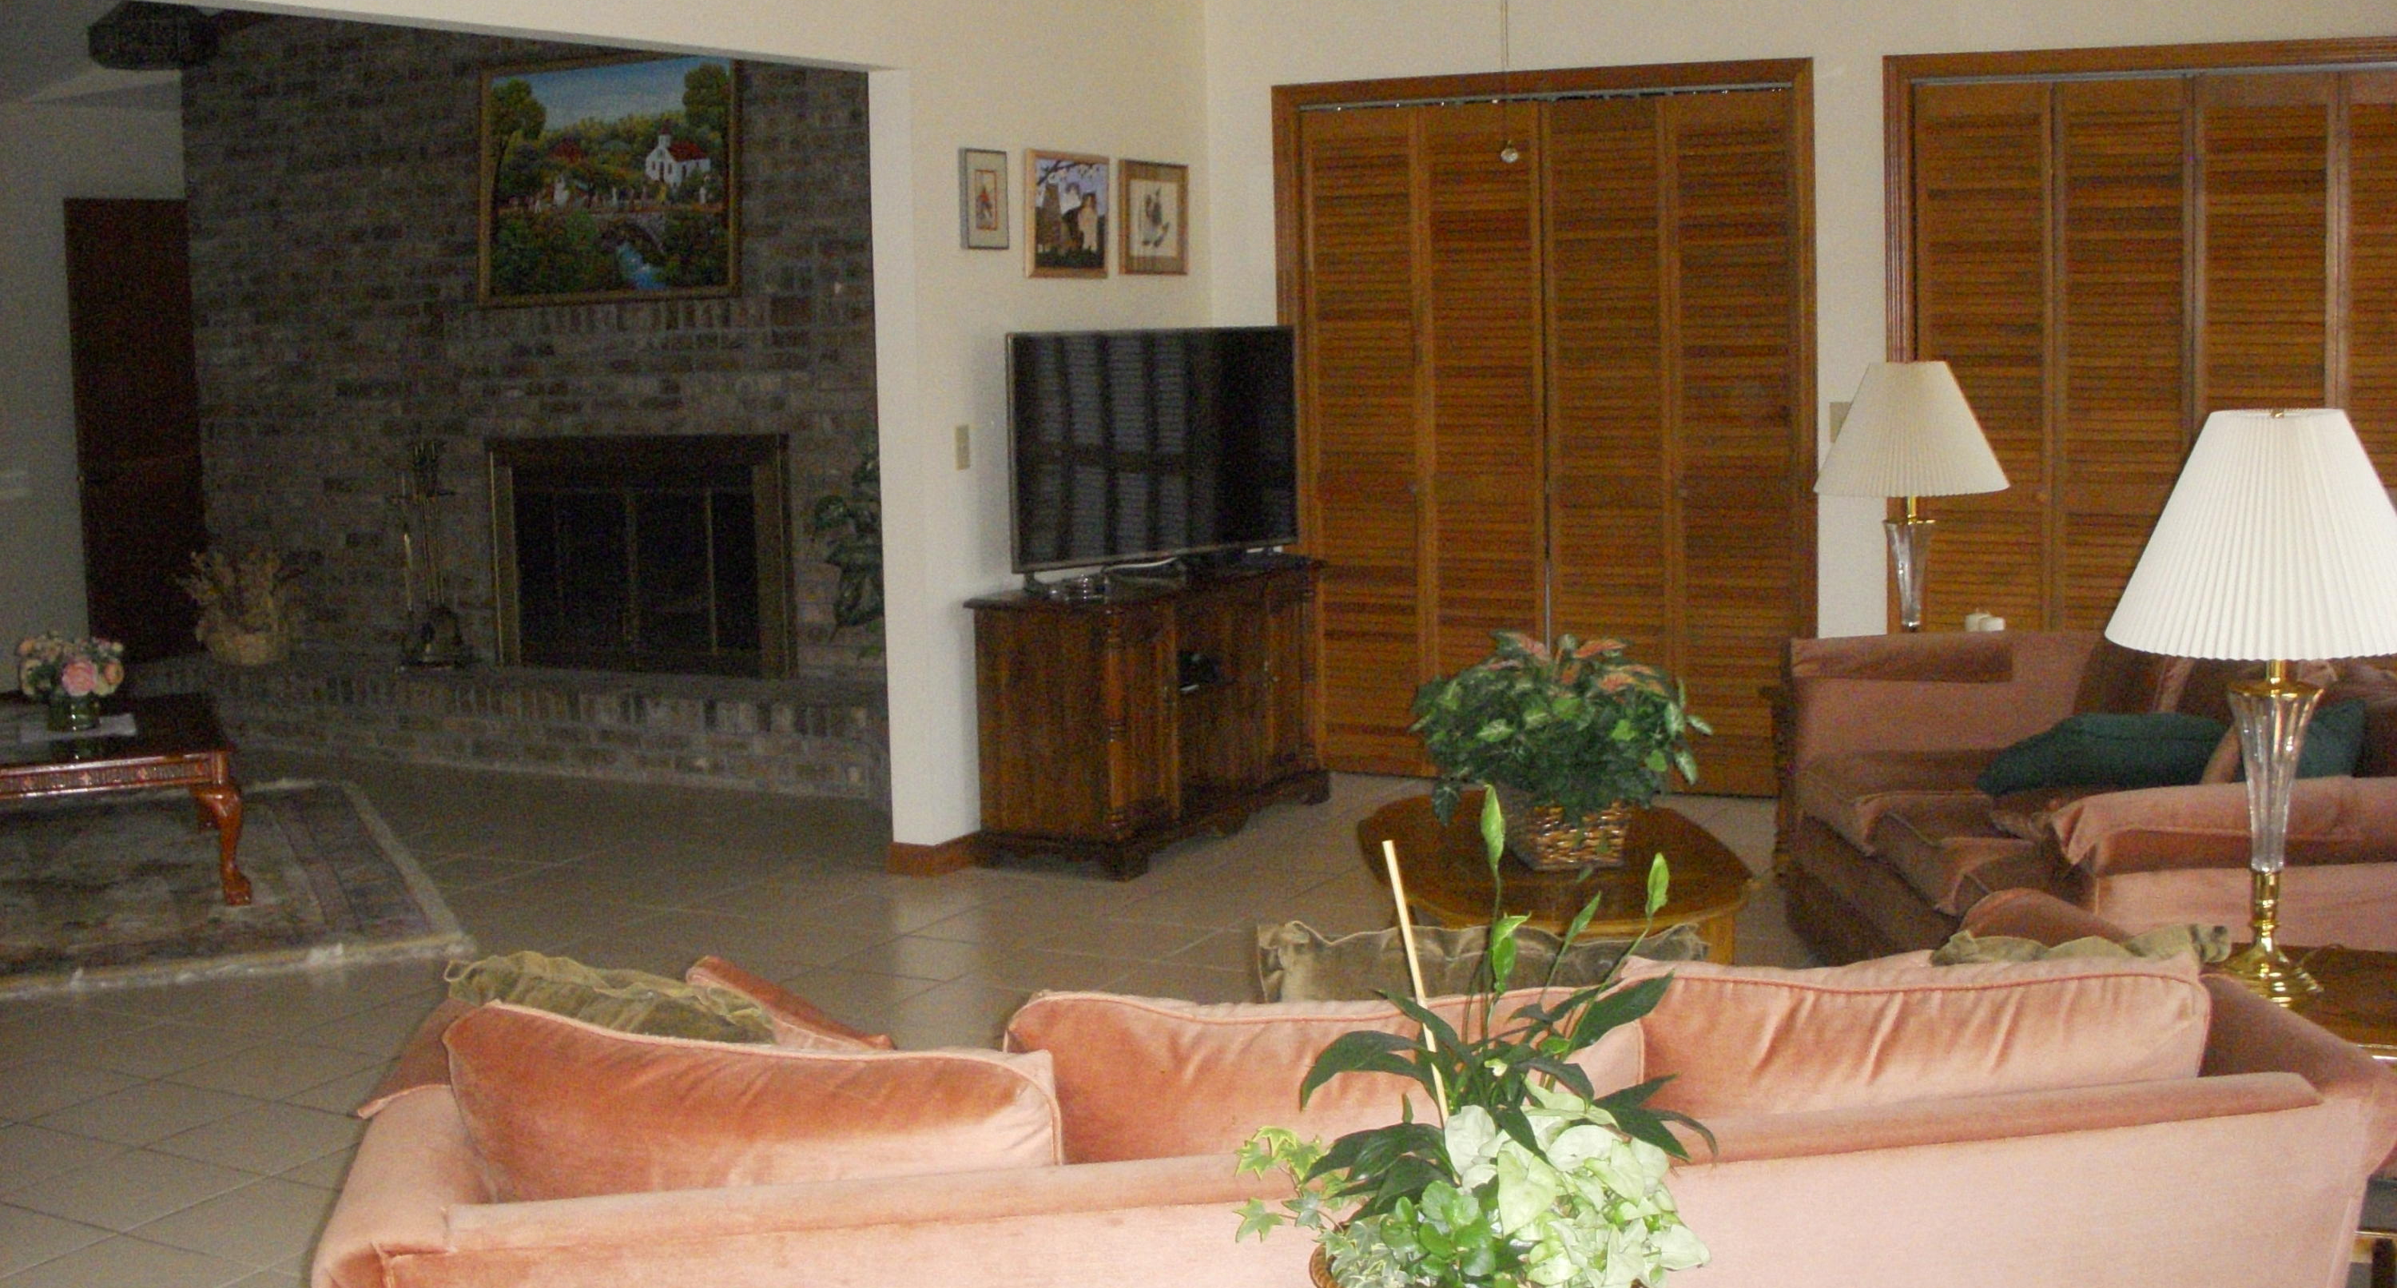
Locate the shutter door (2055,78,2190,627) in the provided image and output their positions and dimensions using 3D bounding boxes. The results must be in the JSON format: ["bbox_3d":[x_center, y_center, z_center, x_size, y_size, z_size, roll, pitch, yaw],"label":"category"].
[{"bbox_3d":[2.475,-0.515,7.085,0.370,1.999,0.035,2,9,25],"label":"shutter door"}]

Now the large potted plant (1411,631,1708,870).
[{"bbox_3d":[0.692,0.190,5.040,0.542,0.400,0.525,-1,8,-1],"label":"large potted plant"}]

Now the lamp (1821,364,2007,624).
[{"bbox_3d":[1.700,-0.282,6.270,0.455,0.800,0.455,3,9,27],"label":"lamp"}]

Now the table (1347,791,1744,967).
[{"bbox_3d":[0.666,0.601,5.069,0.685,0.428,1.228,-2,8,-2],"label":"table"}]

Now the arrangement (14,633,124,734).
[{"bbox_3d":[-2.965,0.100,6.880,0.270,0.245,0.265,-4,8,-23],"label":"arrangement"}]

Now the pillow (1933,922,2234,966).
[{"bbox_3d":[0.944,0.481,2.930,0.380,0.380,0.150,-4,26,-19],"label":"pillow"}]

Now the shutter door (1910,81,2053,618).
[{"bbox_3d":[2.137,-0.530,7.200,0.385,2.020,0.035,3,9,27],"label":"shutter door"}]

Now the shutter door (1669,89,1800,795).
[{"bbox_3d":[1.529,-0.565,7.534,0.370,2.011,0.035,2,9,25],"label":"shutter door"}]

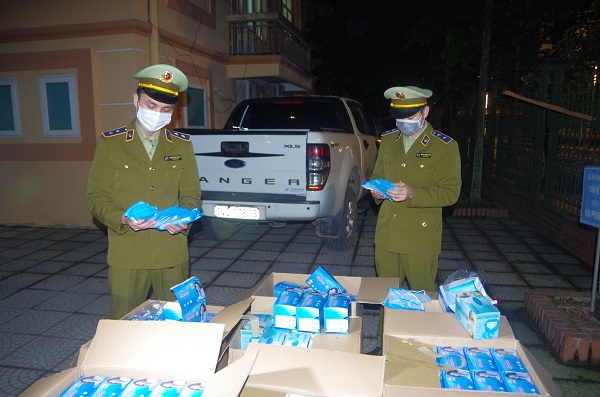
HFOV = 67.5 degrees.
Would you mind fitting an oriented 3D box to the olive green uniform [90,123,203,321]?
[{"bbox_3d":[-0.828,0.323,2.485,0.570,1.480,0.360,-4,10,-22],"label":"olive green uniform"}]

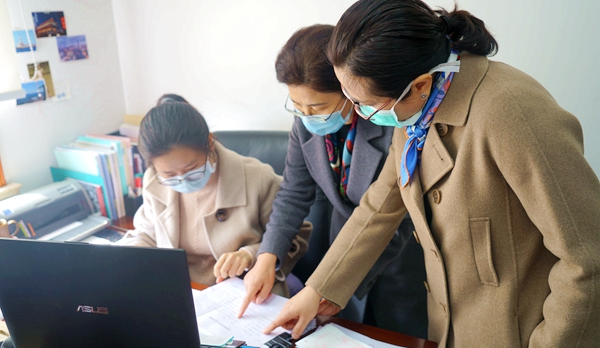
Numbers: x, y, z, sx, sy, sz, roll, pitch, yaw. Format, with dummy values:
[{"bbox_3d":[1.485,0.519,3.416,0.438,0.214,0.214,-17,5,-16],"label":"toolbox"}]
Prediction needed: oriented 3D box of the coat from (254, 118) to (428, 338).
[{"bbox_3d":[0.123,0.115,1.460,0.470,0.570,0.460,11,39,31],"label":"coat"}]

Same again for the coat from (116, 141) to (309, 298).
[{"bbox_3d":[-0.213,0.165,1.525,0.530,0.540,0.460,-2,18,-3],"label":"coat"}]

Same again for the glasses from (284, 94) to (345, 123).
[{"bbox_3d":[0.053,-0.194,1.278,0.140,0.045,0.140,20,57,39],"label":"glasses"}]

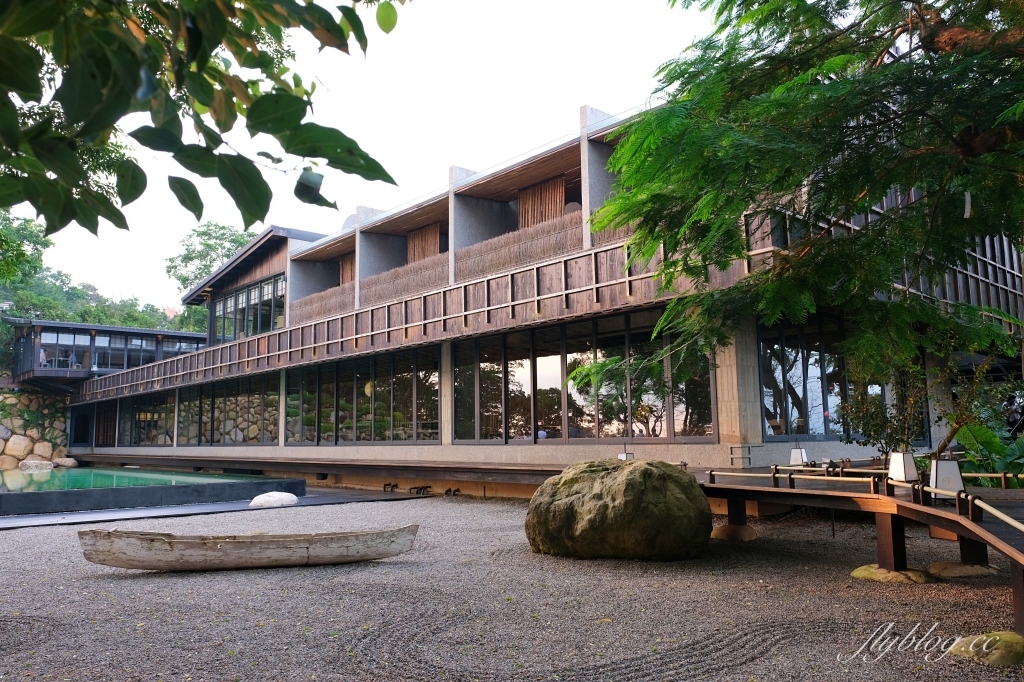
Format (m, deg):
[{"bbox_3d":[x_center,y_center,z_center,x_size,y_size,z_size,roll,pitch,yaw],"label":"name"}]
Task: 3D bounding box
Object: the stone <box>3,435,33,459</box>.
[{"bbox_3d":[-32.876,7.102,49.300,1.650,1.600,1.300,6,-10,-42],"label":"stone"}]

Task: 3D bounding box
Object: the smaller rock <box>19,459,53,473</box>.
[{"bbox_3d":[-28.037,7.384,43.500,1.650,0.600,0.900,6,-10,-42],"label":"smaller rock"}]

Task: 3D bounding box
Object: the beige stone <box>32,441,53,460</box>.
[{"bbox_3d":[-32.036,7.514,50.500,1.150,1.270,1.000,6,-10,-42],"label":"beige stone"}]

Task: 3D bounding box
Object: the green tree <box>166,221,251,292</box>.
[{"bbox_3d":[-25.285,-6.416,62.000,7.000,7.000,6.500,2,-8,-22],"label":"green tree"}]

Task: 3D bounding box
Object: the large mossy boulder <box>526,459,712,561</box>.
[{"bbox_3d":[1.427,2.232,10.000,2.360,1.190,1.800,-2,-7,6],"label":"large mossy boulder"}]

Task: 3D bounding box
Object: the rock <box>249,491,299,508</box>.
[{"bbox_3d":[-5.710,3.783,17.700,1.120,0.340,0.750,1,-8,-18],"label":"rock"}]

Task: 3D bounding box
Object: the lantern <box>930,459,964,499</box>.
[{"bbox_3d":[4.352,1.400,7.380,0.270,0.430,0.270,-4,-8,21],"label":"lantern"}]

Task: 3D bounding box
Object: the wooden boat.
[{"bbox_3d":[-3.280,2.585,9.300,4.130,0.470,0.680,-1,-7,-2],"label":"wooden boat"}]

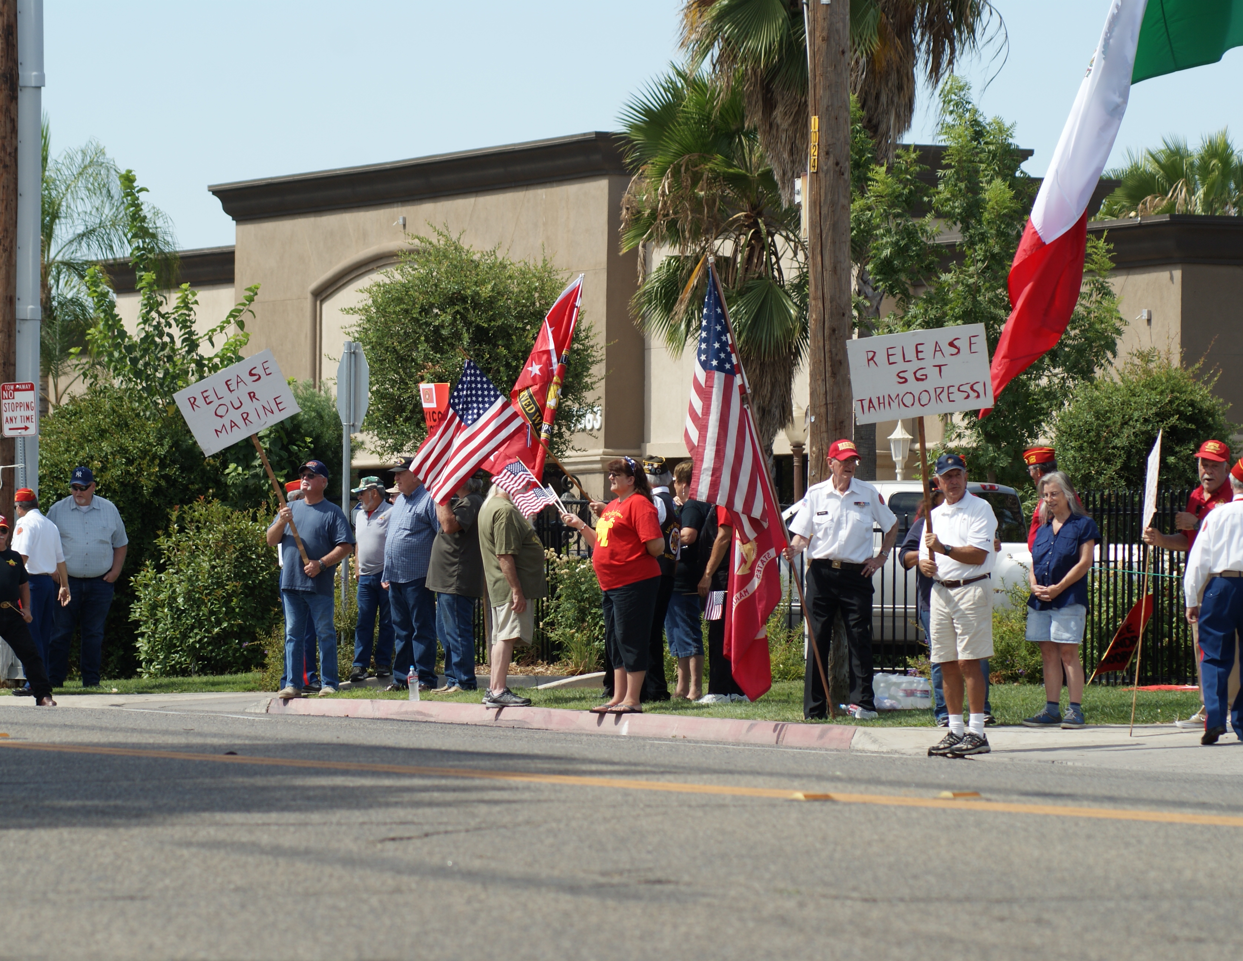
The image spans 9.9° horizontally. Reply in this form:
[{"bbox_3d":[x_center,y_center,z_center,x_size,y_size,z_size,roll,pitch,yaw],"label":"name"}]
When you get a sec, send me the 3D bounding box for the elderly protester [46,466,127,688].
[{"bbox_3d":[-4.471,0.805,60.000,0.700,1.840,0.420,1,-1,5],"label":"elderly protester"}]

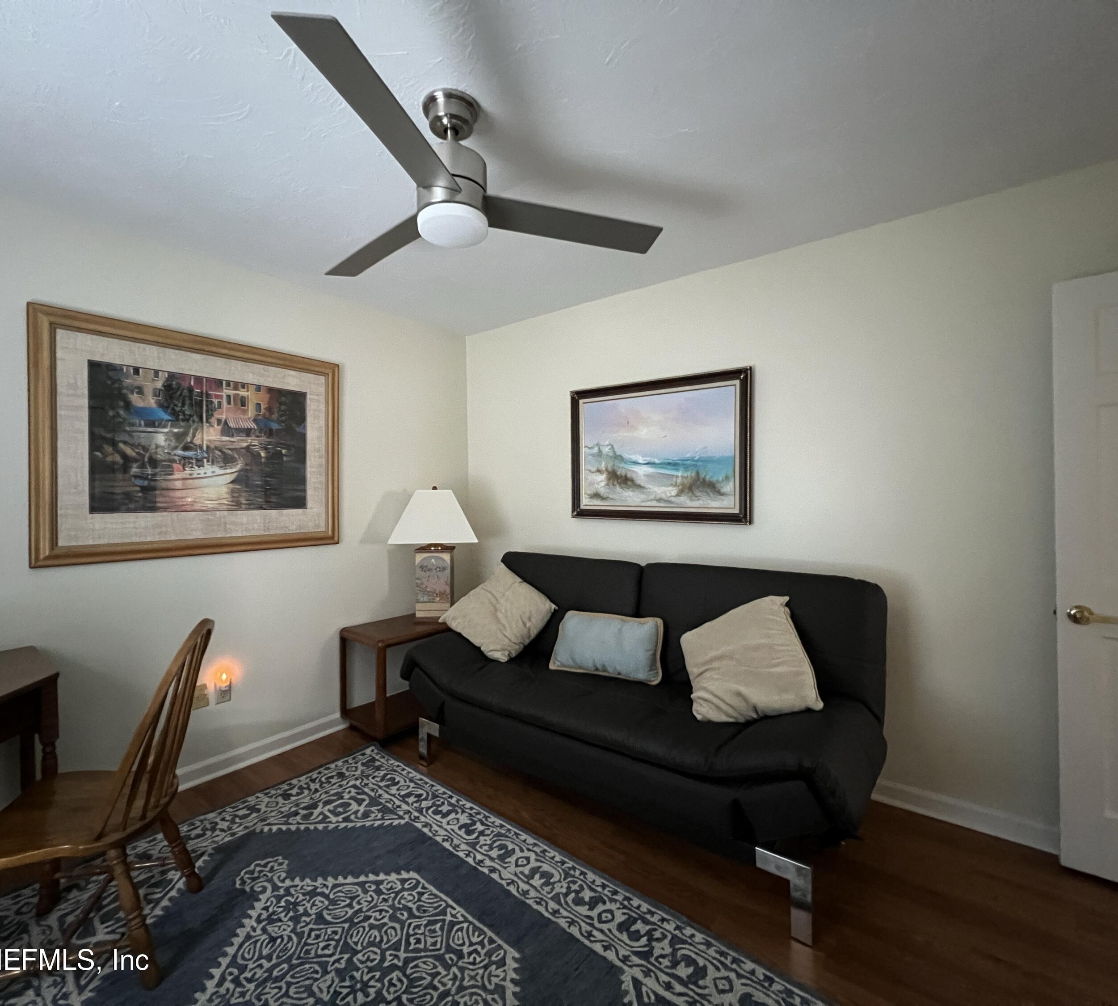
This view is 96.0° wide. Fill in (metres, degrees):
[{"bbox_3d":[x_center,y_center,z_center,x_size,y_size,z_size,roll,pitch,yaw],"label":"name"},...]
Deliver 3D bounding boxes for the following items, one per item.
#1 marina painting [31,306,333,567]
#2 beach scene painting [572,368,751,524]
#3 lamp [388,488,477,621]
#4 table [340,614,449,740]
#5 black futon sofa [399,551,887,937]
[{"bbox_3d":[-1.577,-0.255,2.309,0.035,0.965,1.180,0,1,37],"label":"marina painting"},{"bbox_3d":[0.502,-0.279,2.731,1.036,0.754,0.045,0,1,37],"label":"beach scene painting"},{"bbox_3d":[-0.726,0.303,2.954,0.475,0.784,0.440,0,1,-7],"label":"lamp"},{"bbox_3d":[-0.847,0.982,2.924,0.400,0.572,0.670,0,1,37],"label":"table"},{"bbox_3d":[0.234,0.795,2.222,2.030,0.960,0.860,0,1,37],"label":"black futon sofa"}]

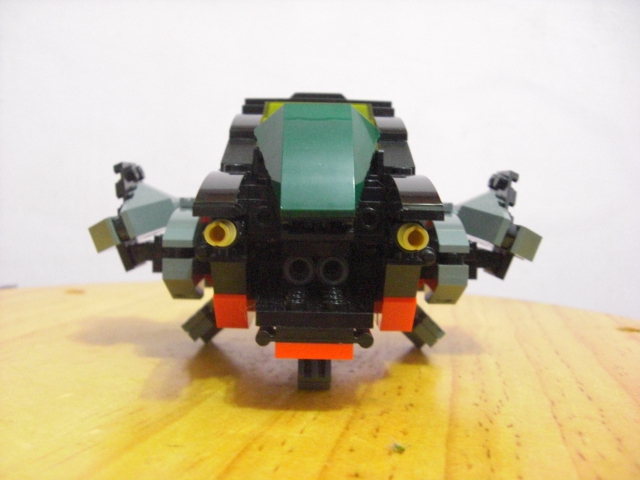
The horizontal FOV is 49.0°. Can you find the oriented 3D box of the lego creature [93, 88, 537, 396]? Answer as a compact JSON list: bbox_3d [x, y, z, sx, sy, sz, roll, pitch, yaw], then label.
[{"bbox_3d":[-0.001,-0.006,0.201,0.143,0.082,0.115,1,3,0],"label":"lego creature"}]

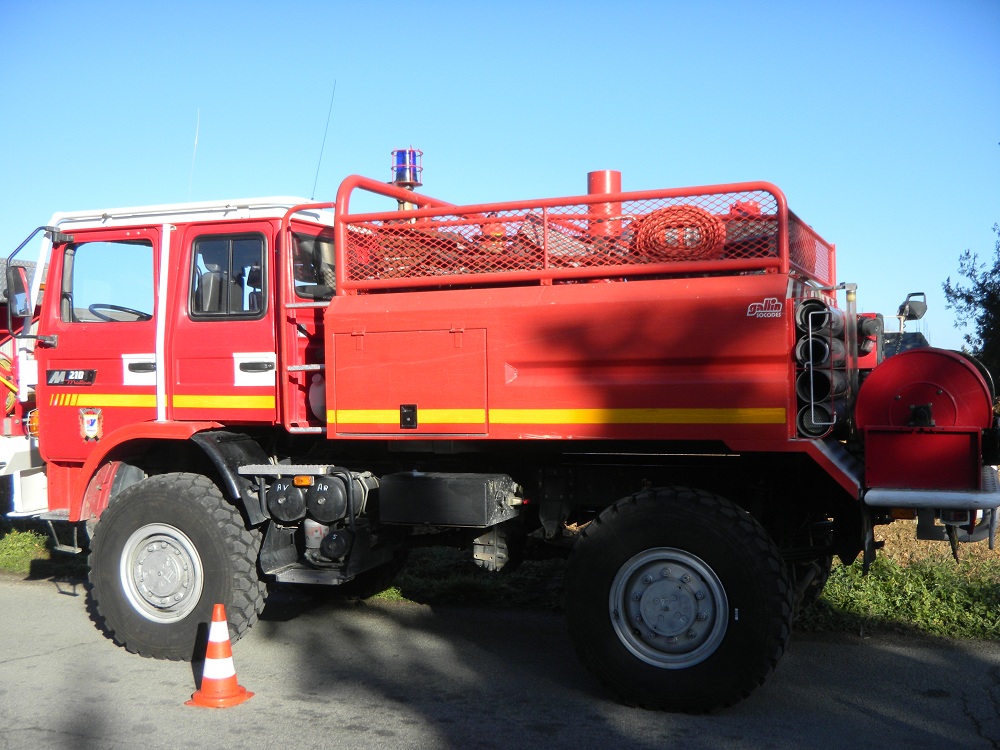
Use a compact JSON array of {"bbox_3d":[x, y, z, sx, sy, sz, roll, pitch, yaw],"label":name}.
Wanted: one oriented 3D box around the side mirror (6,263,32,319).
[{"bbox_3d":[-2.906,-0.505,6.640,0.080,0.335,0.200,-1,1,10],"label":"side mirror"}]

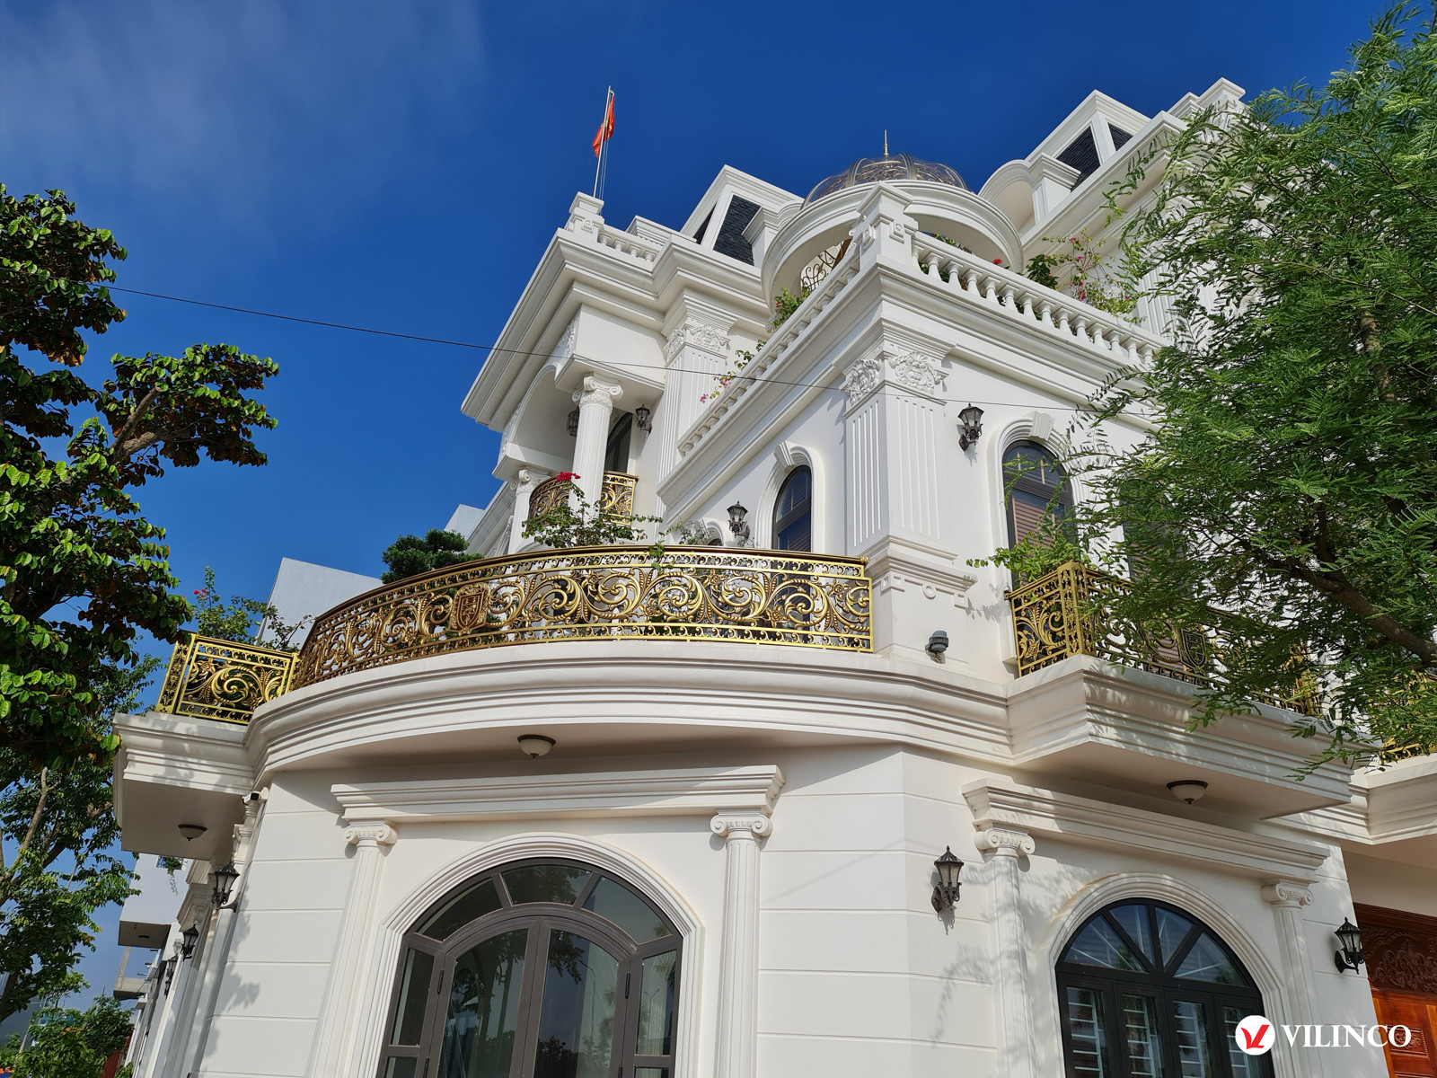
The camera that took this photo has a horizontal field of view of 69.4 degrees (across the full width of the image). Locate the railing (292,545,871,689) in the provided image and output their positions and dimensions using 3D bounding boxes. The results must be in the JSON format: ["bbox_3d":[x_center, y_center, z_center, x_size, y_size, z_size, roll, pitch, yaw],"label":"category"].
[{"bbox_3d":[-1.522,0.651,9.082,5.697,0.864,0.743,-6,-29,18],"label":"railing"}]

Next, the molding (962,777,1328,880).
[{"bbox_3d":[3.904,2.624,9.138,4.118,0.300,0.288,16,-30,-22],"label":"molding"}]

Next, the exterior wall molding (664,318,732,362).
[{"bbox_3d":[-0.313,-2.903,15.961,0.814,0.472,0.787,16,-29,-24],"label":"exterior wall molding"}]

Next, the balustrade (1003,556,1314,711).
[{"bbox_3d":[4.317,1.128,10.106,3.098,0.927,0.901,16,-29,-24],"label":"balustrade"}]

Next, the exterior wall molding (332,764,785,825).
[{"bbox_3d":[-1.598,2.373,9.480,4.541,0.333,0.420,-7,-28,19],"label":"exterior wall molding"}]

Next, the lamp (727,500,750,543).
[{"bbox_3d":[0.238,-0.229,12.069,0.277,0.473,0.232,16,-30,-22],"label":"lamp"}]

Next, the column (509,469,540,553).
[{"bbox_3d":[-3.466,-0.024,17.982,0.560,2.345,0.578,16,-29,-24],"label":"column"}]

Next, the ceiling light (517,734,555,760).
[{"bbox_3d":[-1.604,1.823,9.063,0.341,0.184,0.341,-7,-28,19],"label":"ceiling light"}]

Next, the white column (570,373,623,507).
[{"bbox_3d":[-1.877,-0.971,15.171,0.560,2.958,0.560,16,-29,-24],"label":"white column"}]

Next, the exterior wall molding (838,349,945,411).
[{"bbox_3d":[1.787,-1.466,10.630,0.823,0.455,0.796,16,-29,-24],"label":"exterior wall molding"}]

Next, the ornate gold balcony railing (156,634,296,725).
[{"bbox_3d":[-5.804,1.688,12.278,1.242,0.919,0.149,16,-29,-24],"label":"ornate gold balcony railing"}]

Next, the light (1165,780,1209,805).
[{"bbox_3d":[3.946,2.134,8.704,0.340,0.189,0.340,16,-30,-22],"label":"light"}]

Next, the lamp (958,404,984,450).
[{"bbox_3d":[2.542,-1.147,10.477,0.236,0.499,0.306,16,-29,-24],"label":"lamp"}]

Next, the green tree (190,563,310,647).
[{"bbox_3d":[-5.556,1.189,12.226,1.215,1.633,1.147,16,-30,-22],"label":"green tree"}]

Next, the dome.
[{"bbox_3d":[2.659,-4.860,16.488,3.281,1.706,3.281,16,-29,-24],"label":"dome"}]

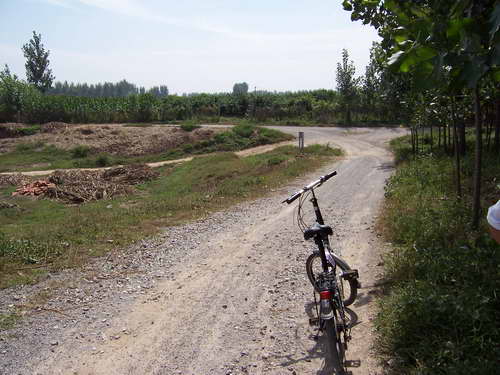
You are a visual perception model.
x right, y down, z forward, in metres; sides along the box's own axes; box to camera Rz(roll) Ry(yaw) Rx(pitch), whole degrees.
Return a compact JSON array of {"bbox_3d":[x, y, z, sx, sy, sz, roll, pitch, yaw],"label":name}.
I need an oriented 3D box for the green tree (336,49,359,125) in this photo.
[{"bbox_3d":[7.110,-7.422,35.246,1.701,5.514,1.701,0,10,0],"label":"green tree"}]

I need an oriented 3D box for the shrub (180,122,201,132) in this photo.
[{"bbox_3d":[-3.280,-3.308,26.327,1.105,0.525,0.939,0,10,0],"label":"shrub"}]

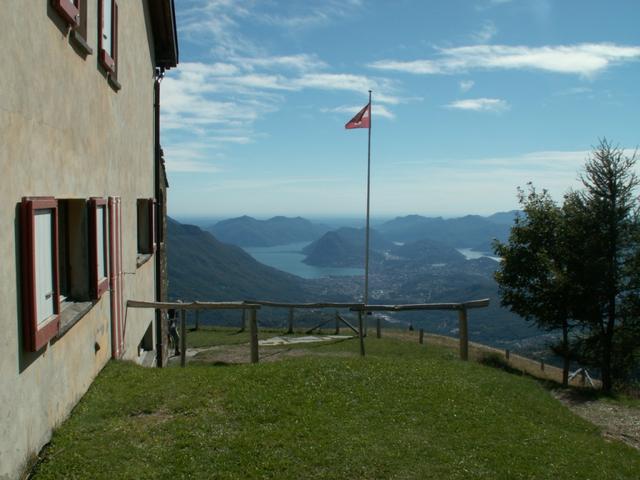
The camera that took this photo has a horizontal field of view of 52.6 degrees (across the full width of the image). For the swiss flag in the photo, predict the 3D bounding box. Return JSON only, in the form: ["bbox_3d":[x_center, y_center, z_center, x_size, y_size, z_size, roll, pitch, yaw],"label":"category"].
[{"bbox_3d":[1.396,-4.587,23.900,0.940,0.940,0.200,0,3,0],"label":"swiss flag"}]

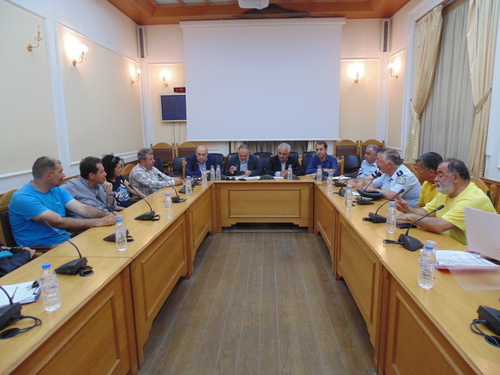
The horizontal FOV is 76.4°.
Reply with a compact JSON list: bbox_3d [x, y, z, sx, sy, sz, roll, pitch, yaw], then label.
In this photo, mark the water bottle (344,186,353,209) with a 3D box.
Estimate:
[{"bbox_3d":[0.949,0.100,3.035,0.066,0.214,0.066,0,10,3],"label":"water bottle"}]

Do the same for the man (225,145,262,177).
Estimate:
[{"bbox_3d":[-0.095,-0.060,5.369,0.580,1.300,0.720,0,10,3],"label":"man"}]

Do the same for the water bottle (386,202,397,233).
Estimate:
[{"bbox_3d":[1.051,0.225,2.351,0.068,0.210,0.068,0,10,4],"label":"water bottle"}]

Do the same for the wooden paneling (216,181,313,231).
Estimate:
[{"bbox_3d":[0.220,0.292,4.823,1.474,0.758,0.080,0,10,4],"label":"wooden paneling"}]

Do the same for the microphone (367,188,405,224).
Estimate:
[{"bbox_3d":[1.129,0.149,2.618,0.270,0.265,0.130,0,10,3],"label":"microphone"}]

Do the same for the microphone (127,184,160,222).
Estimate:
[{"bbox_3d":[-0.930,0.125,2.757,0.230,0.300,0.130,0,10,3],"label":"microphone"}]

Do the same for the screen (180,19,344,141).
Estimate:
[{"bbox_3d":[0.253,-2.265,6.800,3.461,2.506,0.100,0,10,4],"label":"screen"}]

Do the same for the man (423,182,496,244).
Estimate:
[{"bbox_3d":[1.398,0.468,2.270,0.660,1.320,0.540,0,10,3],"label":"man"}]

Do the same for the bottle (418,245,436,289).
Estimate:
[{"bbox_3d":[0.851,0.376,1.519,0.068,0.210,0.068,0,10,4],"label":"bottle"}]

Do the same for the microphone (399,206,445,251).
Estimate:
[{"bbox_3d":[1.143,0.258,2.093,0.250,0.275,0.150,1,11,9],"label":"microphone"}]

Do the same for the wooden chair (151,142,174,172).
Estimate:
[{"bbox_3d":[-1.905,-0.373,6.775,0.540,1.120,0.580,0,11,3],"label":"wooden chair"}]

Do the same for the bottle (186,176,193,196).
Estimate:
[{"bbox_3d":[-0.701,-0.011,3.672,0.066,0.220,0.066,0,11,3],"label":"bottle"}]

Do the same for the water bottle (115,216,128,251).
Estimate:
[{"bbox_3d":[-0.830,0.300,2.037,0.067,0.210,0.067,0,10,3],"label":"water bottle"}]

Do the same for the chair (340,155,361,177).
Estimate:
[{"bbox_3d":[2.058,-0.154,6.617,0.500,1.000,0.560,0,10,3],"label":"chair"}]

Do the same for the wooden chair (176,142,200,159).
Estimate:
[{"bbox_3d":[-1.346,-0.370,6.742,0.540,1.120,0.580,0,11,3],"label":"wooden chair"}]

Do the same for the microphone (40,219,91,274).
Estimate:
[{"bbox_3d":[-1.050,0.323,1.773,0.240,0.285,0.140,0,11,1],"label":"microphone"}]

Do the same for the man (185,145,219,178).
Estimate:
[{"bbox_3d":[-0.767,-0.030,5.120,0.560,1.250,0.750,-1,11,-1],"label":"man"}]

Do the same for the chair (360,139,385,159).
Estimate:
[{"bbox_3d":[2.614,-0.432,6.665,0.540,1.080,0.580,0,10,4],"label":"chair"}]

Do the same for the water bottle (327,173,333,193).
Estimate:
[{"bbox_3d":[0.962,-0.054,3.850,0.066,0.220,0.066,0,11,3],"label":"water bottle"}]

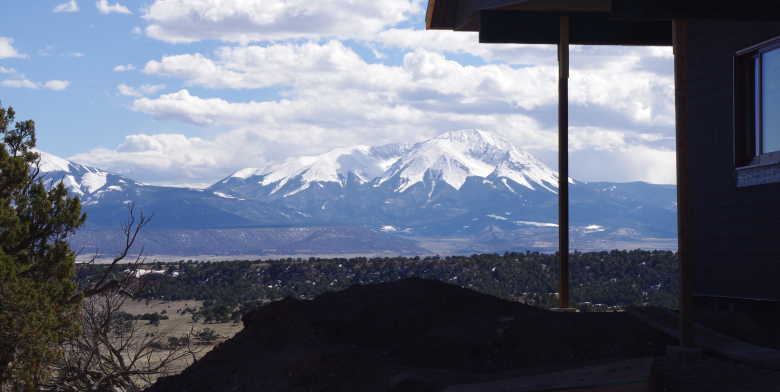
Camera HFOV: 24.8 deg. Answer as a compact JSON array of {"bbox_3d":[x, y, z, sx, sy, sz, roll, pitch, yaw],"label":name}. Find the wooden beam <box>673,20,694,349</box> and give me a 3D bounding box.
[{"bbox_3d":[2.366,-0.097,14.295,0.095,2.653,0.095,0,-2,-7],"label":"wooden beam"}]

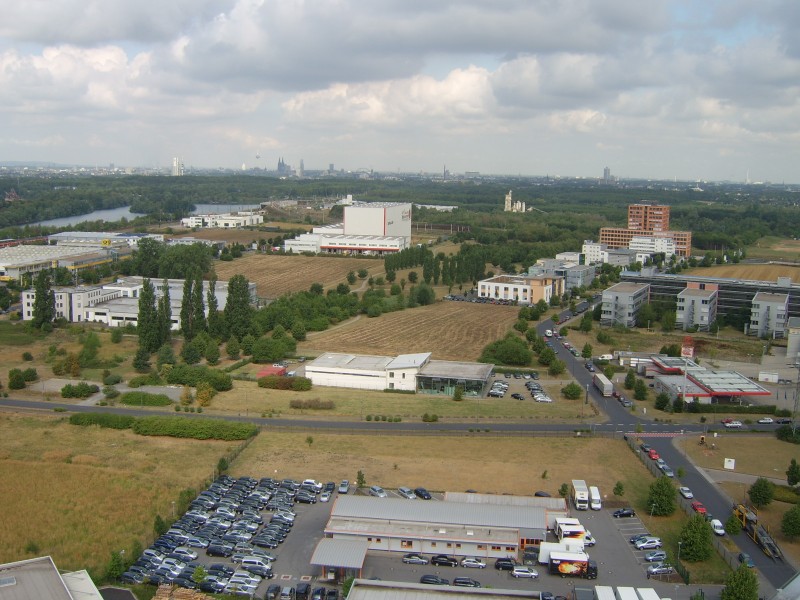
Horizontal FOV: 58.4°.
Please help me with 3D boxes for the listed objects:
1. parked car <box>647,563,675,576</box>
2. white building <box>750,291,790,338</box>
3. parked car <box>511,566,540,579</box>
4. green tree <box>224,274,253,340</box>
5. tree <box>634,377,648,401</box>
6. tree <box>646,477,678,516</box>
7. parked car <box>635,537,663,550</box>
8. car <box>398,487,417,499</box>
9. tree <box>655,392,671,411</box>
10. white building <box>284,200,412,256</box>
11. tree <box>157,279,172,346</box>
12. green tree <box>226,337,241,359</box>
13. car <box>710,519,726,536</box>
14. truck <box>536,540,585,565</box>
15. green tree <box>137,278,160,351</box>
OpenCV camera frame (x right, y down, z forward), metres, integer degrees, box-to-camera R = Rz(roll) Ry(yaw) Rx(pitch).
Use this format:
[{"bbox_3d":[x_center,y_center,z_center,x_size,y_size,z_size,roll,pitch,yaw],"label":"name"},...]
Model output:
[{"bbox_3d":[45.309,46.733,124.643,4.350,1.470,1.780,0,10,-9],"label":"parked car"},{"bbox_3d":[157.588,6.477,305.128,12.300,14.800,25.000,7,12,28],"label":"white building"},{"bbox_3d":[21.514,46.418,122.403,4.600,1.500,1.780,2,10,4],"label":"parked car"},{"bbox_3d":[-61.090,3.400,270.187,9.600,26.200,9.200,1,10,0],"label":"green tree"},{"bbox_3d":[71.531,26.662,212.694,4.000,6.700,4.000,1,10,0],"label":"tree"},{"bbox_3d":[51.024,37.570,138.600,5.700,7.400,5.700,1,10,0],"label":"tree"},{"bbox_3d":[44.848,43.758,129.209,4.550,1.720,1.850,0,10,-8],"label":"parked car"},{"bbox_3d":[1.640,40.823,151.533,1.800,1.650,4.500,-6,13,-35],"label":"car"},{"bbox_3d":[74.083,28.077,201.180,4.300,5.000,4.300,1,10,0],"label":"tree"},{"bbox_3d":[-34.664,-61.928,606.126,82.000,32.500,138.000,3,10,9],"label":"white building"},{"bbox_3d":[-89.116,4.664,271.999,5.180,25.938,5.180,1,10,0],"label":"tree"},{"bbox_3d":[-56.822,15.821,244.250,4.800,7.100,4.800,1,10,0],"label":"green tree"},{"bbox_3d":[61.853,44.269,139.256,1.750,1.800,4.200,1,10,-1],"label":"car"},{"bbox_3d":[27.794,43.783,122.574,8.000,3.300,2.400,2,10,4],"label":"truck"},{"bbox_3d":[-87.058,5.319,247.668,7.300,25.000,7.300,1,10,0],"label":"green tree"}]

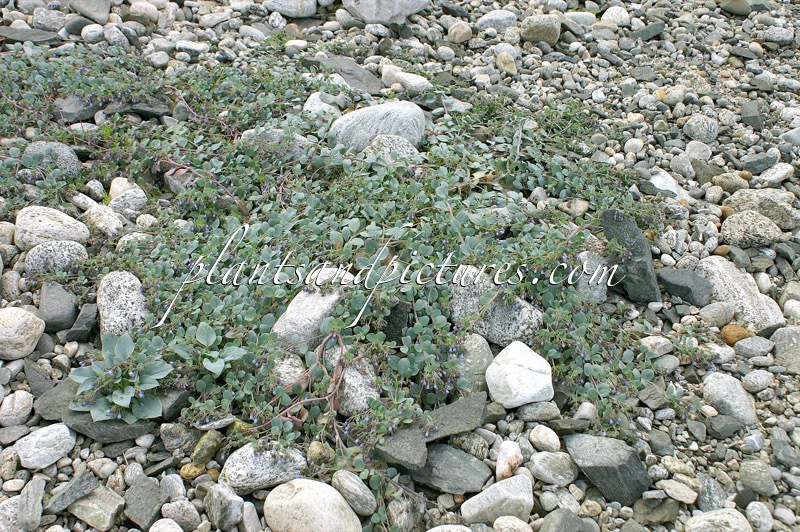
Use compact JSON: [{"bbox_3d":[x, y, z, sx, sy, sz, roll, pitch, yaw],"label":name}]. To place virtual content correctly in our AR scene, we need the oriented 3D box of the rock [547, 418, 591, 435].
[{"bbox_3d":[0.308,0.290,1.696,0.077,0.025,0.037,0,37,0],"label":"rock"}]

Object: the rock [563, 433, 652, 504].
[{"bbox_3d":[0.332,0.324,1.502,0.098,0.065,0.115,-18,42,-22],"label":"rock"}]

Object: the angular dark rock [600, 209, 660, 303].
[{"bbox_3d":[0.525,-0.026,2.138,0.083,0.076,0.212,-6,50,-8],"label":"angular dark rock"}]

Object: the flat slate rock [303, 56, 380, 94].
[{"bbox_3d":[-0.194,-0.631,3.080,0.245,0.055,0.115,24,45,19],"label":"flat slate rock"}]

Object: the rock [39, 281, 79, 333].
[{"bbox_3d":[-0.663,0.079,1.815,0.068,0.070,0.068,-9,39,-12],"label":"rock"}]

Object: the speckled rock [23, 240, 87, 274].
[{"bbox_3d":[-0.760,-0.014,2.063,0.135,0.080,0.100,0,37,0],"label":"speckled rock"}]

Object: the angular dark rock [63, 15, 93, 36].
[{"bbox_3d":[-0.982,-0.740,2.874,0.088,0.046,0.072,-6,38,-8],"label":"angular dark rock"}]

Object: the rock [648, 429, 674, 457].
[{"bbox_3d":[0.469,0.317,1.673,0.050,0.030,0.045,0,37,0],"label":"rock"}]

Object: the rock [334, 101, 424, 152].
[{"bbox_3d":[-0.060,-0.369,2.497,0.250,0.125,0.170,-9,38,-12],"label":"rock"}]

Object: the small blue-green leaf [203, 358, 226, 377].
[{"bbox_3d":[-0.350,0.192,1.760,0.043,0.015,0.036,0,37,0],"label":"small blue-green leaf"}]

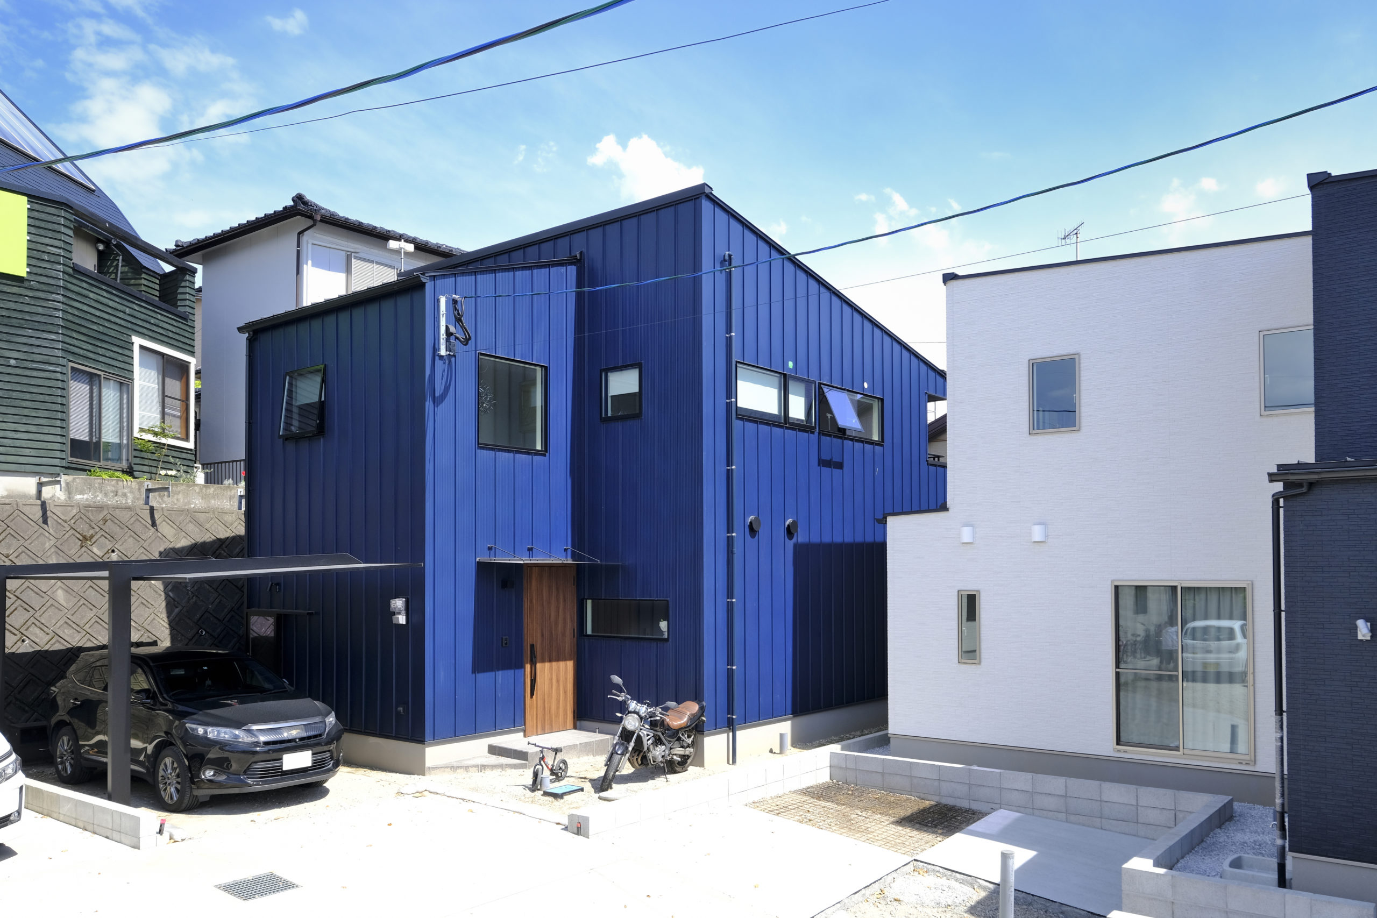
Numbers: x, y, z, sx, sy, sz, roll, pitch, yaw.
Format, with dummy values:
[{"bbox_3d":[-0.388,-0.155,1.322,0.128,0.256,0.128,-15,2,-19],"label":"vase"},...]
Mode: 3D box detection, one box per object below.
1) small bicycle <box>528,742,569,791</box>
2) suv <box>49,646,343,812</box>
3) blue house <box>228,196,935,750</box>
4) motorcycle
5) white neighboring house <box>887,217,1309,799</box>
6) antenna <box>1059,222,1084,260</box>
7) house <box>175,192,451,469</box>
[{"bbox_3d":[-1.680,3.596,12.215,0.420,0.560,0.860,-2,-5,22],"label":"small bicycle"},{"bbox_3d":[-6.114,3.139,12.646,4.720,1.690,1.840,-3,-5,37],"label":"suv"},{"bbox_3d":[-0.879,0.431,17.472,6.760,7.240,10.400,-4,-5,39],"label":"blue house"},{"bbox_3d":[-0.516,3.315,12.519,0.800,1.180,2.050,-3,-5,38],"label":"motorcycle"},{"bbox_3d":[7.424,0.997,15.411,6.200,6.660,7.000,-3,-5,39],"label":"white neighboring house"},{"bbox_3d":[7.516,-4.221,20.124,0.320,0.850,1.050,0,-4,-3],"label":"antenna"},{"bbox_3d":[-8.488,-2.091,26.978,5.600,6.800,7.000,-4,-5,39],"label":"house"}]

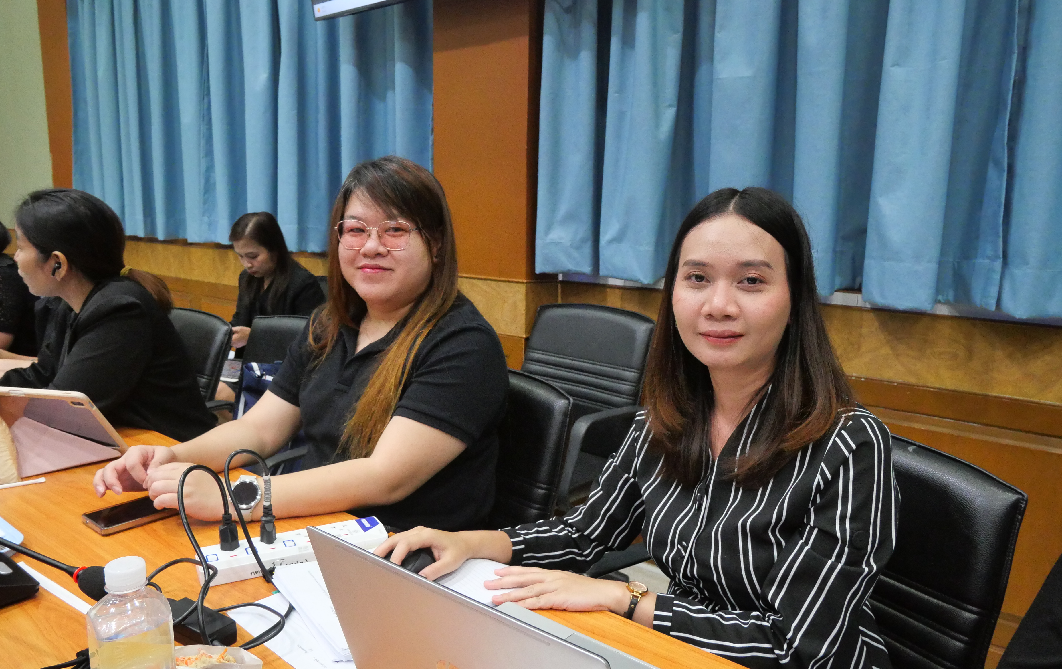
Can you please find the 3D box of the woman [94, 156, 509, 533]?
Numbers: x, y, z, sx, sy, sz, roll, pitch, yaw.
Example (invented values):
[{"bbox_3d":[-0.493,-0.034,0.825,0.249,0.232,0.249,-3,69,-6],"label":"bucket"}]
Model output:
[{"bbox_3d":[-0.334,0.361,1.227,0.560,1.315,0.650,8,11,36],"label":"woman"}]

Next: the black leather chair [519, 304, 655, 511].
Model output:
[{"bbox_3d":[0.052,0.390,2.315,0.570,0.930,0.610,9,12,41],"label":"black leather chair"}]

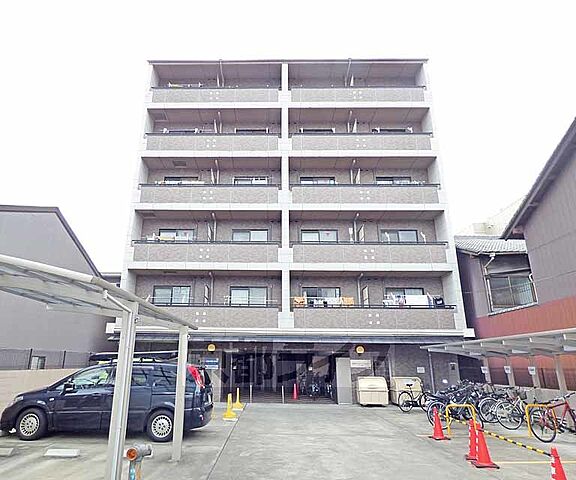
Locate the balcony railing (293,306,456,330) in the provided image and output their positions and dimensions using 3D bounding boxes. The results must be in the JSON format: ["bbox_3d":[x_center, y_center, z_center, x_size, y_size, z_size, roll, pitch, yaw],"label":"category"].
[{"bbox_3d":[3.659,3.336,14.862,6.888,1.007,0.170,0,-18,0],"label":"balcony railing"}]

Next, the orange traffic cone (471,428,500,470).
[{"bbox_3d":[3.583,3.752,6.385,0.370,0.690,0.370,0,-18,0],"label":"orange traffic cone"}]

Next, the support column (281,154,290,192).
[{"bbox_3d":[-0.102,-3.192,17.130,0.350,1.870,0.340,0,-18,0],"label":"support column"}]

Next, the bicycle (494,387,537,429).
[{"bbox_3d":[6.387,4.609,9.517,1.680,1.040,0.520,5,-19,-14],"label":"bicycle"}]

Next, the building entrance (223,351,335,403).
[{"bbox_3d":[-0.403,5.702,14.575,4.723,2.031,0.600,0,-18,0],"label":"building entrance"}]

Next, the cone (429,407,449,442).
[{"bbox_3d":[3.622,4.410,8.380,0.370,0.690,0.370,0,-18,0],"label":"cone"}]

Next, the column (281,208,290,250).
[{"bbox_3d":[-0.096,-0.450,16.226,0.350,1.873,0.340,0,-18,0],"label":"column"}]

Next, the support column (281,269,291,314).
[{"bbox_3d":[-0.091,2.300,15.321,0.350,1.821,0.340,0,-18,0],"label":"support column"}]

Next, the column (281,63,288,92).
[{"bbox_3d":[-0.113,-8.760,18.965,0.350,1.857,0.340,0,-18,0],"label":"column"}]

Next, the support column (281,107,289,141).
[{"bbox_3d":[-0.107,-5.977,18.047,0.350,1.882,0.340,0,-18,0],"label":"support column"}]

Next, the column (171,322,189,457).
[{"bbox_3d":[-2.091,2.890,6.753,0.140,2.383,0.140,0,-18,0],"label":"column"}]

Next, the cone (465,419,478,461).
[{"bbox_3d":[3.600,3.902,6.839,0.370,0.690,0.370,0,-18,0],"label":"cone"}]

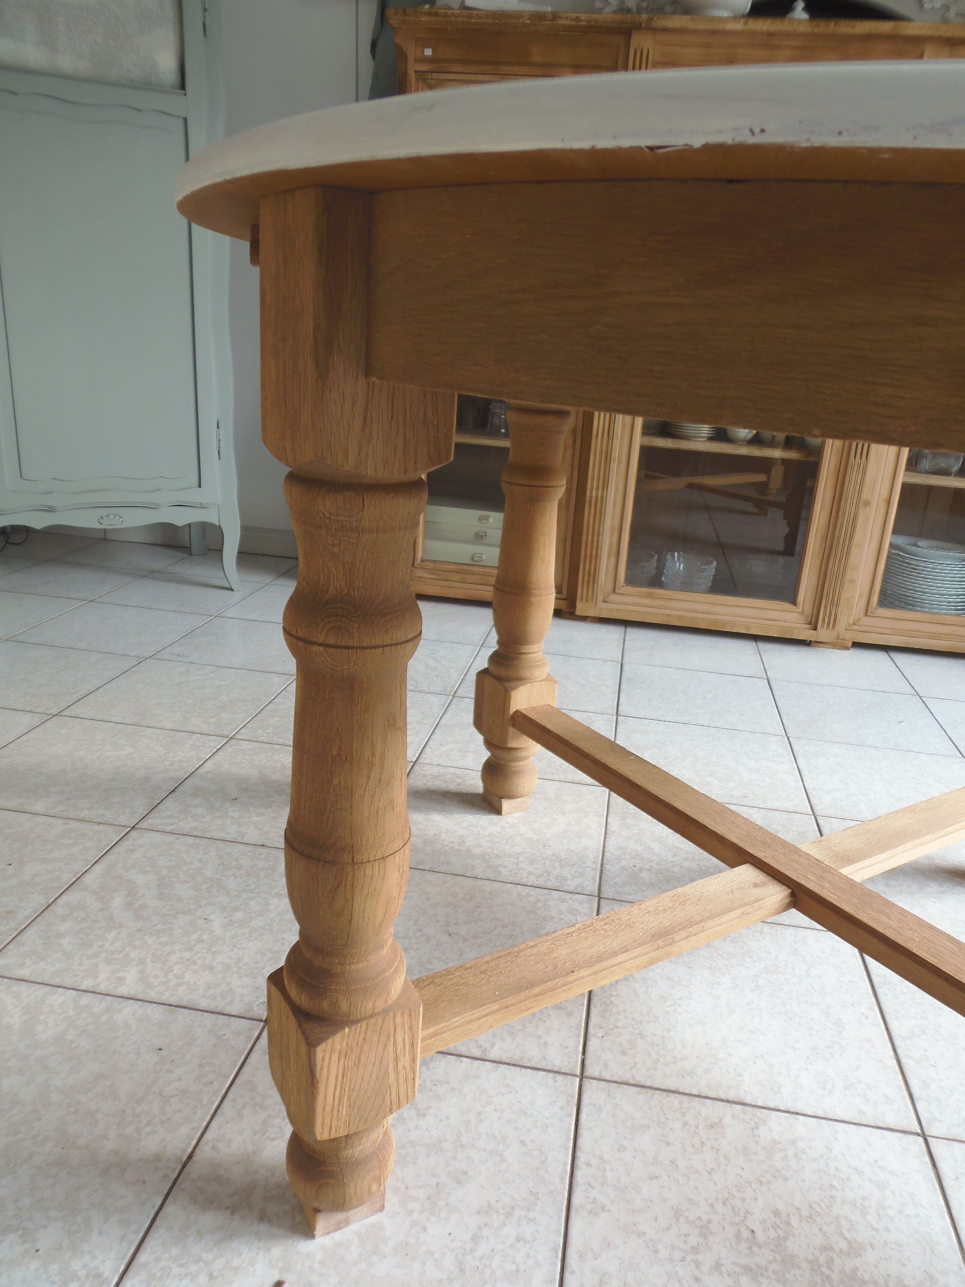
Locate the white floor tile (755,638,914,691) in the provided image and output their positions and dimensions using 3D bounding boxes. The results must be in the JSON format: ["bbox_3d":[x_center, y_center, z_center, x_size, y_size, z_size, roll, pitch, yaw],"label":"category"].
[{"bbox_3d":[0.791,0.052,2.023,0.312,0.010,0.295,6,19,9],"label":"white floor tile"}]

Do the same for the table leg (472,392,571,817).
[{"bbox_3d":[0.061,-0.101,1.256,0.087,0.732,0.087,-9,22,-35],"label":"table leg"}]

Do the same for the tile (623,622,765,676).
[{"bbox_3d":[0.481,0.017,2.069,0.312,0.010,0.295,6,19,9],"label":"tile"}]

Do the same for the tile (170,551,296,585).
[{"bbox_3d":[-0.705,-0.216,2.531,0.312,0.010,0.295,6,19,9],"label":"tile"}]

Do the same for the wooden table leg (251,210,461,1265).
[{"bbox_3d":[-0.091,0.103,0.609,0.087,0.732,0.087,-8,22,-33],"label":"wooden table leg"}]

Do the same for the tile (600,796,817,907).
[{"bbox_3d":[0.325,0.296,1.244,0.312,0.010,0.295,6,19,9],"label":"tile"}]

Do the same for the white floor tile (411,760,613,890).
[{"bbox_3d":[0.018,0.266,1.321,0.319,0.009,0.309,7,18,8],"label":"white floor tile"}]

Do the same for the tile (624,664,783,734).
[{"bbox_3d":[0.439,0.114,1.865,0.319,0.009,0.309,7,18,8],"label":"tile"}]

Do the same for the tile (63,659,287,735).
[{"bbox_3d":[-0.566,0.099,1.704,0.319,0.009,0.309,7,18,8],"label":"tile"}]

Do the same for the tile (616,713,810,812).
[{"bbox_3d":[0.388,0.208,1.571,0.319,0.009,0.309,7,18,8],"label":"tile"}]

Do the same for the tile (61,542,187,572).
[{"bbox_3d":[-1.046,-0.256,2.676,0.319,0.009,0.309,7,18,8],"label":"tile"}]

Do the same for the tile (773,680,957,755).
[{"bbox_3d":[0.739,0.145,1.748,0.312,0.010,0.295,6,19,9],"label":"tile"}]

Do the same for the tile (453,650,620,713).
[{"bbox_3d":[0.121,0.078,1.909,0.319,0.009,0.309,7,18,8],"label":"tile"}]

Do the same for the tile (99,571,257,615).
[{"bbox_3d":[-0.757,-0.123,2.256,0.312,0.010,0.295,6,19,9],"label":"tile"}]

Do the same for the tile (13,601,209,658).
[{"bbox_3d":[-0.809,-0.030,1.981,0.312,0.010,0.295,6,19,9],"label":"tile"}]

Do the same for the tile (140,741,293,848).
[{"bbox_3d":[-0.300,0.229,1.365,0.319,0.009,0.309,7,18,8],"label":"tile"}]

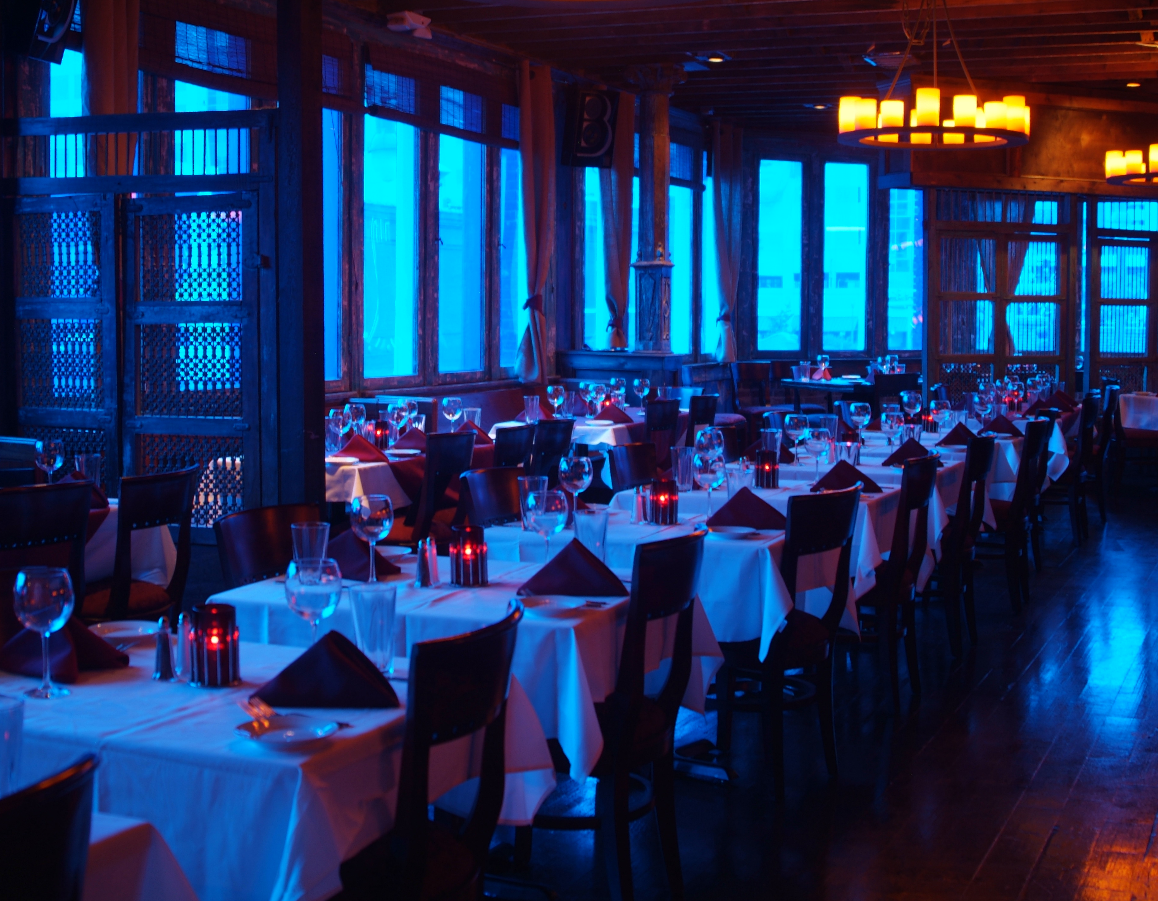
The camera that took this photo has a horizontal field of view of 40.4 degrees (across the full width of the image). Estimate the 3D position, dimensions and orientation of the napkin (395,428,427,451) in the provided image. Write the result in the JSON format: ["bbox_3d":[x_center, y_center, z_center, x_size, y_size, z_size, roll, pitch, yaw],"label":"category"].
[{"bbox_3d":[-0.697,-0.051,6.750,0.240,0.115,0.155,1,5,5],"label":"napkin"}]

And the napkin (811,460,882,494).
[{"bbox_3d":[1.032,0.092,5.955,0.275,0.122,0.160,3,6,30],"label":"napkin"}]

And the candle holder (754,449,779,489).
[{"bbox_3d":[0.669,0.069,5.601,0.090,0.125,0.090,1,5,0],"label":"candle holder"}]

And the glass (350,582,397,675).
[{"bbox_3d":[-0.377,0.333,2.924,0.089,0.157,0.089,0,5,0],"label":"glass"}]

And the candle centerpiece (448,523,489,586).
[{"bbox_3d":[-0.254,0.242,3.661,0.085,0.136,0.085,0,5,0],"label":"candle centerpiece"}]

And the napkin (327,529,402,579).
[{"bbox_3d":[-0.588,0.258,4.031,0.261,0.118,0.150,2,5,25],"label":"napkin"}]

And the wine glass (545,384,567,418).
[{"bbox_3d":[-0.122,-0.243,8.410,0.094,0.205,0.094,1,5,0],"label":"wine glass"}]

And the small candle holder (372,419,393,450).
[{"bbox_3d":[-0.852,-0.065,6.804,0.090,0.125,0.090,1,5,0],"label":"small candle holder"}]

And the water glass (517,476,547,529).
[{"bbox_3d":[-0.132,0.151,4.483,0.084,0.147,0.084,1,5,0],"label":"water glass"}]

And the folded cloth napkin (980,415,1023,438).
[{"bbox_3d":[2.261,-0.141,8.420,0.240,0.120,0.190,2,5,25],"label":"folded cloth napkin"}]

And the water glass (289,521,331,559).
[{"bbox_3d":[-0.647,0.259,3.796,0.092,0.157,0.092,2,5,25],"label":"water glass"}]

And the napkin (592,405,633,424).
[{"bbox_3d":[0.199,-0.227,9.300,0.240,0.120,0.190,2,5,25],"label":"napkin"}]

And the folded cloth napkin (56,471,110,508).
[{"bbox_3d":[-1.713,0.124,5.326,0.255,0.125,0.160,1,5,9],"label":"folded cloth napkin"}]

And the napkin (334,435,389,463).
[{"bbox_3d":[-0.978,-0.021,7.317,0.285,0.118,0.170,3,6,33],"label":"napkin"}]

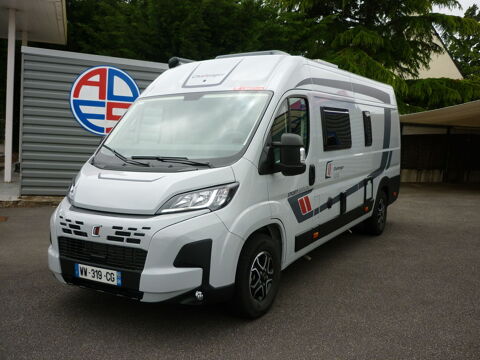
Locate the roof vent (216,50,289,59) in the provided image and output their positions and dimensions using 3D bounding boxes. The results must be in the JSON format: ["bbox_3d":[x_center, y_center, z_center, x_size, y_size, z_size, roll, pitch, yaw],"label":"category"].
[{"bbox_3d":[0.198,-1.498,5.738,0.780,0.110,0.580,2,6,30],"label":"roof vent"}]

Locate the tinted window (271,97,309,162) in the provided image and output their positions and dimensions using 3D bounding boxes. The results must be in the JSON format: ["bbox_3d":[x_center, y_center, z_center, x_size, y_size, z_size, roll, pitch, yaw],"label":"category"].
[{"bbox_3d":[0.467,-0.494,4.325,0.055,0.640,0.930,-5,2,31],"label":"tinted window"}]

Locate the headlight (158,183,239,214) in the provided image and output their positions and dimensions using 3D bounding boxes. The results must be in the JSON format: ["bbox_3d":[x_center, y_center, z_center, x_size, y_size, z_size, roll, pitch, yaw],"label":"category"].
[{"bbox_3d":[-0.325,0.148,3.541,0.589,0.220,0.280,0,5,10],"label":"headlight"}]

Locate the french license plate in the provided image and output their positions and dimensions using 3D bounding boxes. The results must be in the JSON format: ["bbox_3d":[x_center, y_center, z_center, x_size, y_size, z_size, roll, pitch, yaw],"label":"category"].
[{"bbox_3d":[-1.122,0.749,3.613,0.520,0.115,0.020,2,6,30],"label":"french license plate"}]

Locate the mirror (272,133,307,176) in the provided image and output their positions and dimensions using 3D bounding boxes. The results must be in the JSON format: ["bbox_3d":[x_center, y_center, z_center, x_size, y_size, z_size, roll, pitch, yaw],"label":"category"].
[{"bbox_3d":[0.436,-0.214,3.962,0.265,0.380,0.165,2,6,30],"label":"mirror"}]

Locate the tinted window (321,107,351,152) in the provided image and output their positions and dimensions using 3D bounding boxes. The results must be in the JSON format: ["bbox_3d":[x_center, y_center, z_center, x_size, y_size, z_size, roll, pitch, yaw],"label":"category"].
[{"bbox_3d":[1.155,-0.613,5.445,0.050,0.490,1.010,-3,3,31],"label":"tinted window"}]

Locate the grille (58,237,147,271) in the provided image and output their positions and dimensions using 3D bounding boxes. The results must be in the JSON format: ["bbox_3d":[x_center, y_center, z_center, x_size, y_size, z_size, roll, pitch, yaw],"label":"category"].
[{"bbox_3d":[-1.108,0.581,3.624,0.970,0.165,0.090,2,6,30],"label":"grille"}]

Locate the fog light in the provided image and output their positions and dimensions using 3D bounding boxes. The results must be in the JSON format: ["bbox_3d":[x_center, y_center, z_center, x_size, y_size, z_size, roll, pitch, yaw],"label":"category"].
[{"bbox_3d":[-0.304,0.863,3.432,0.075,0.075,0.055,2,6,22],"label":"fog light"}]

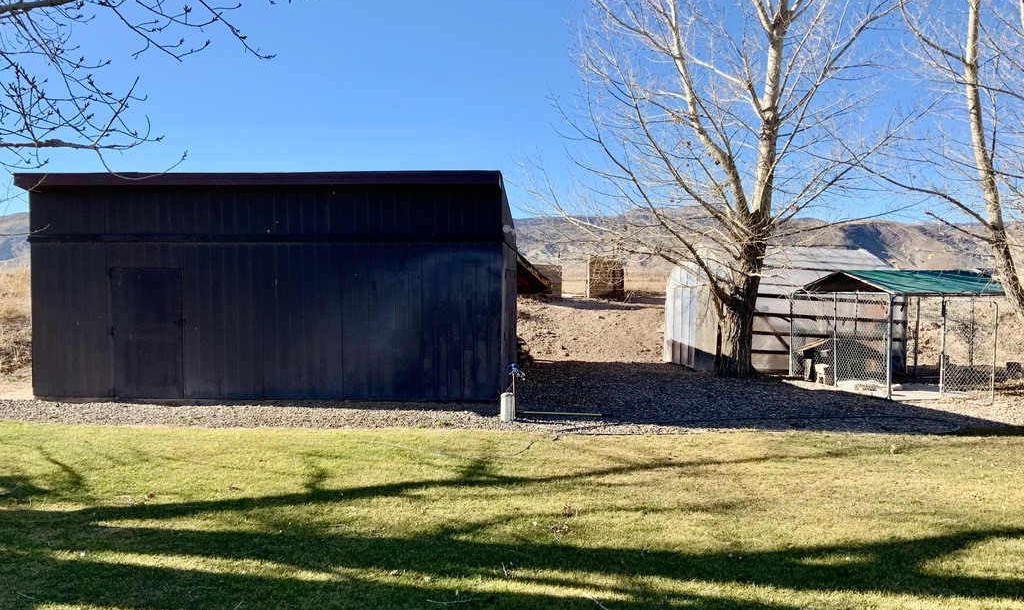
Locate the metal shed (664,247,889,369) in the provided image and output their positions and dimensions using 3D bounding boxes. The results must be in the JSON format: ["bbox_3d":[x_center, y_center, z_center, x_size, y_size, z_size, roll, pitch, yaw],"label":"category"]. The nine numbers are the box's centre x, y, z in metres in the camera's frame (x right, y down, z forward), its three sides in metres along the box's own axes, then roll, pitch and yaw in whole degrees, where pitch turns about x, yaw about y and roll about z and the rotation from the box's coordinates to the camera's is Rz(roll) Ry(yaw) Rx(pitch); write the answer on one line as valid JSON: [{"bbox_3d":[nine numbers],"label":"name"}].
[{"bbox_3d":[6.650,0.040,21.204,4.401,2.946,3.707,2,1,-16],"label":"metal shed"}]

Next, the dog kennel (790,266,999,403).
[{"bbox_3d":[7.789,0.459,16.936,3.122,2.276,3.166,0,2,-14],"label":"dog kennel"}]

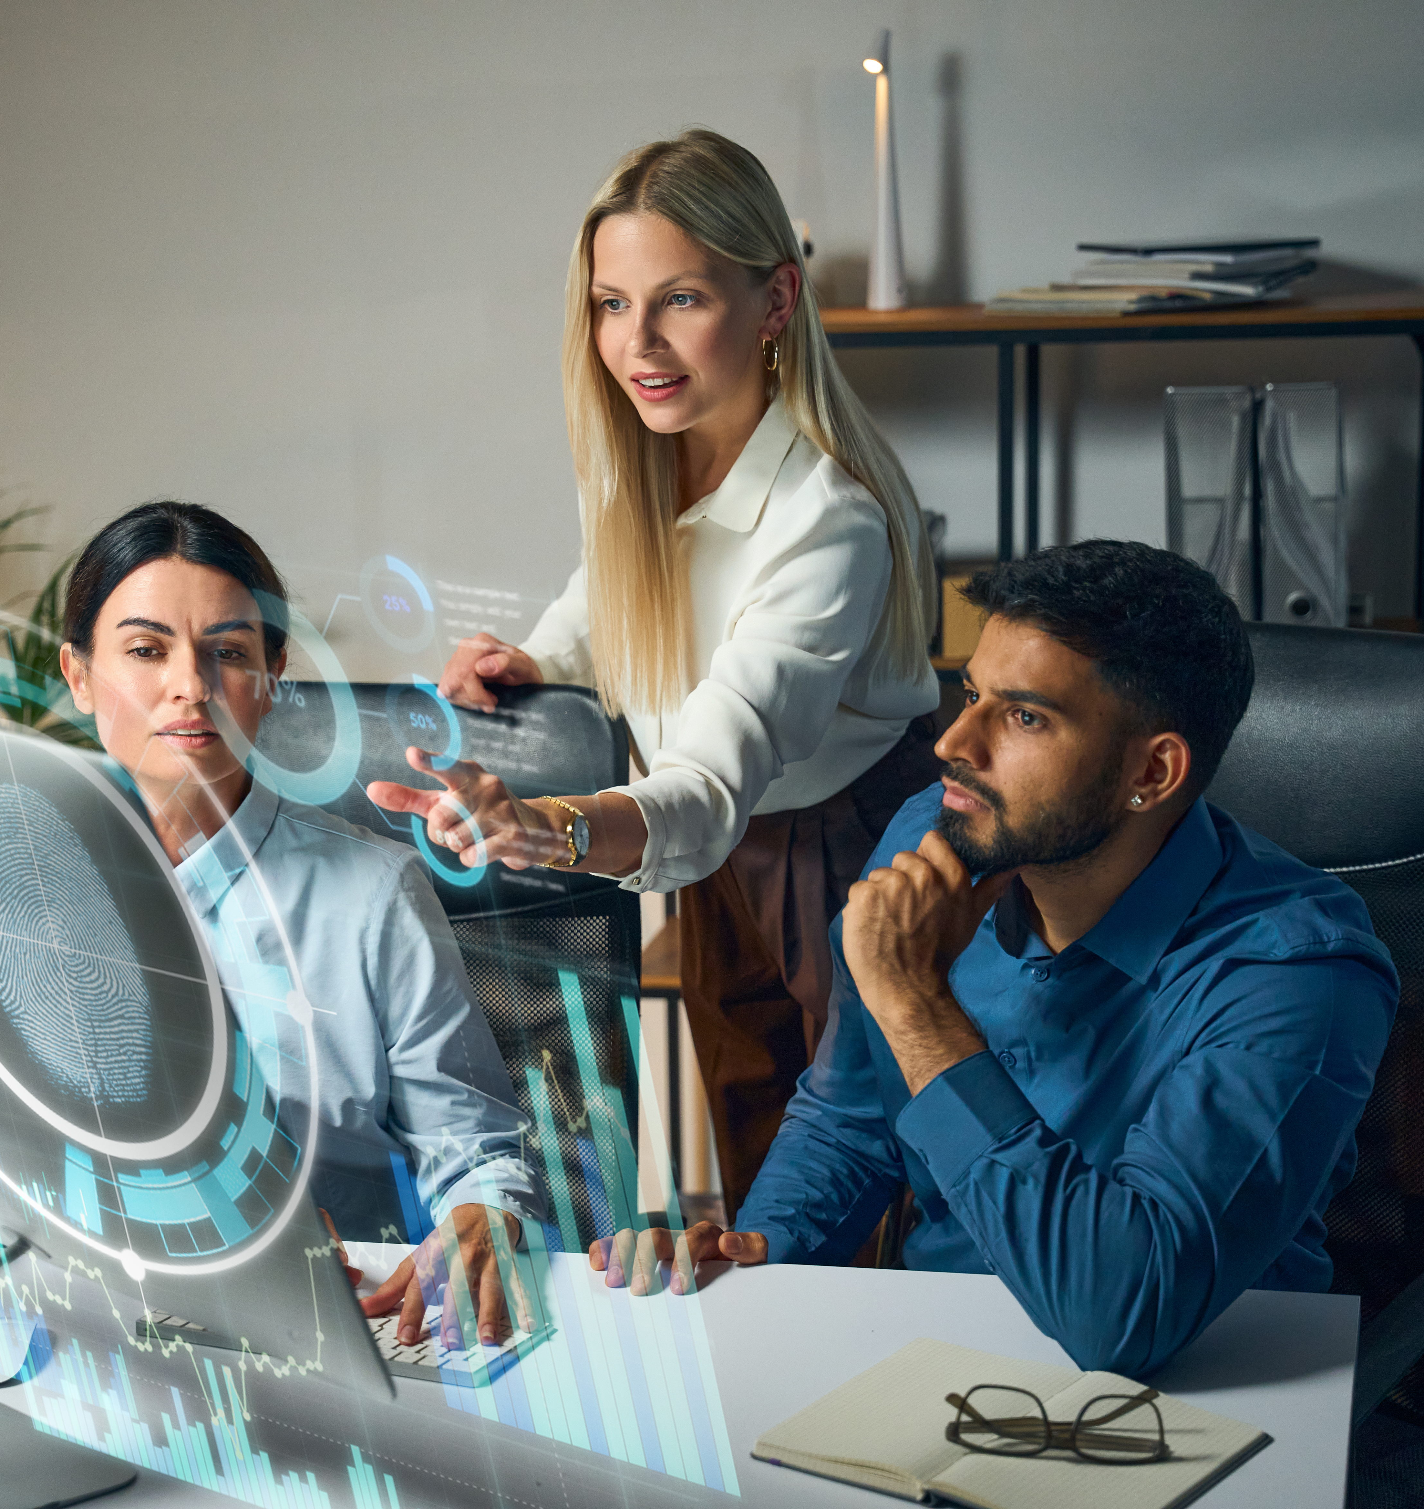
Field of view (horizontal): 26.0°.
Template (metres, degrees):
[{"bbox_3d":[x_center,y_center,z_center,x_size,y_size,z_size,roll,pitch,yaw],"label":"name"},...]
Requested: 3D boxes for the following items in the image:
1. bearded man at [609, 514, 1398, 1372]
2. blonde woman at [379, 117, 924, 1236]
[{"bbox_3d":[0.230,0.488,2.390,0.570,1.300,0.780,6,12,31],"label":"bearded man"},{"bbox_3d":[-0.038,0.263,2.671,0.470,1.590,0.720,8,14,41],"label":"blonde woman"}]

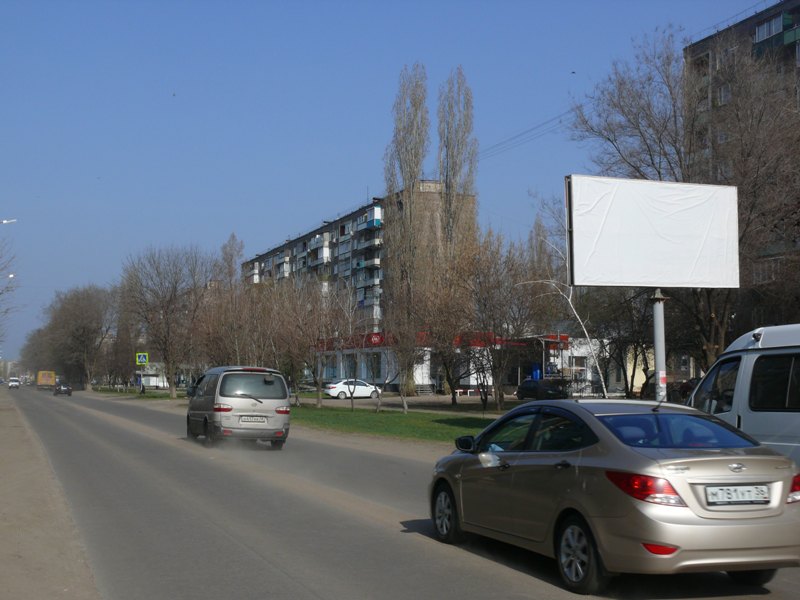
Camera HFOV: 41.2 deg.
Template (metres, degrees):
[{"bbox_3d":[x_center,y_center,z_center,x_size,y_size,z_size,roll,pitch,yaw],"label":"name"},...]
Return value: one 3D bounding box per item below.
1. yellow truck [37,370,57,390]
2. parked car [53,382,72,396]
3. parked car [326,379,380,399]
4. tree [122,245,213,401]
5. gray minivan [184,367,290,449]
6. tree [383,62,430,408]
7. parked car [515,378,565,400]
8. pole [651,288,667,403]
[{"bbox_3d":[-53.837,12.252,162.000,2.350,2.950,6.000,1,-5,-20],"label":"yellow truck"},{"bbox_3d":[-35.630,9.418,112.000,1.680,1.430,4.200,1,-5,-20],"label":"parked car"},{"bbox_3d":[-3.528,6.688,79.800,4.370,1.470,1.700,1,-4,-19],"label":"parked car"},{"bbox_3d":[-18.074,1.757,83.000,6.800,12.000,6.800,1,-5,-20],"label":"tree"},{"bbox_3d":[-4.070,2.624,25.903,1.820,1.930,4.850,1,-5,-20],"label":"gray minivan"},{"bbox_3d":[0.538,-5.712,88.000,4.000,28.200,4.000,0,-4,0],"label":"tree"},{"bbox_3d":[10.044,6.398,76.000,1.750,1.520,4.200,2,-5,-25],"label":"parked car"},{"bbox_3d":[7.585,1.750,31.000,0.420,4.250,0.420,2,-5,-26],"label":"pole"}]

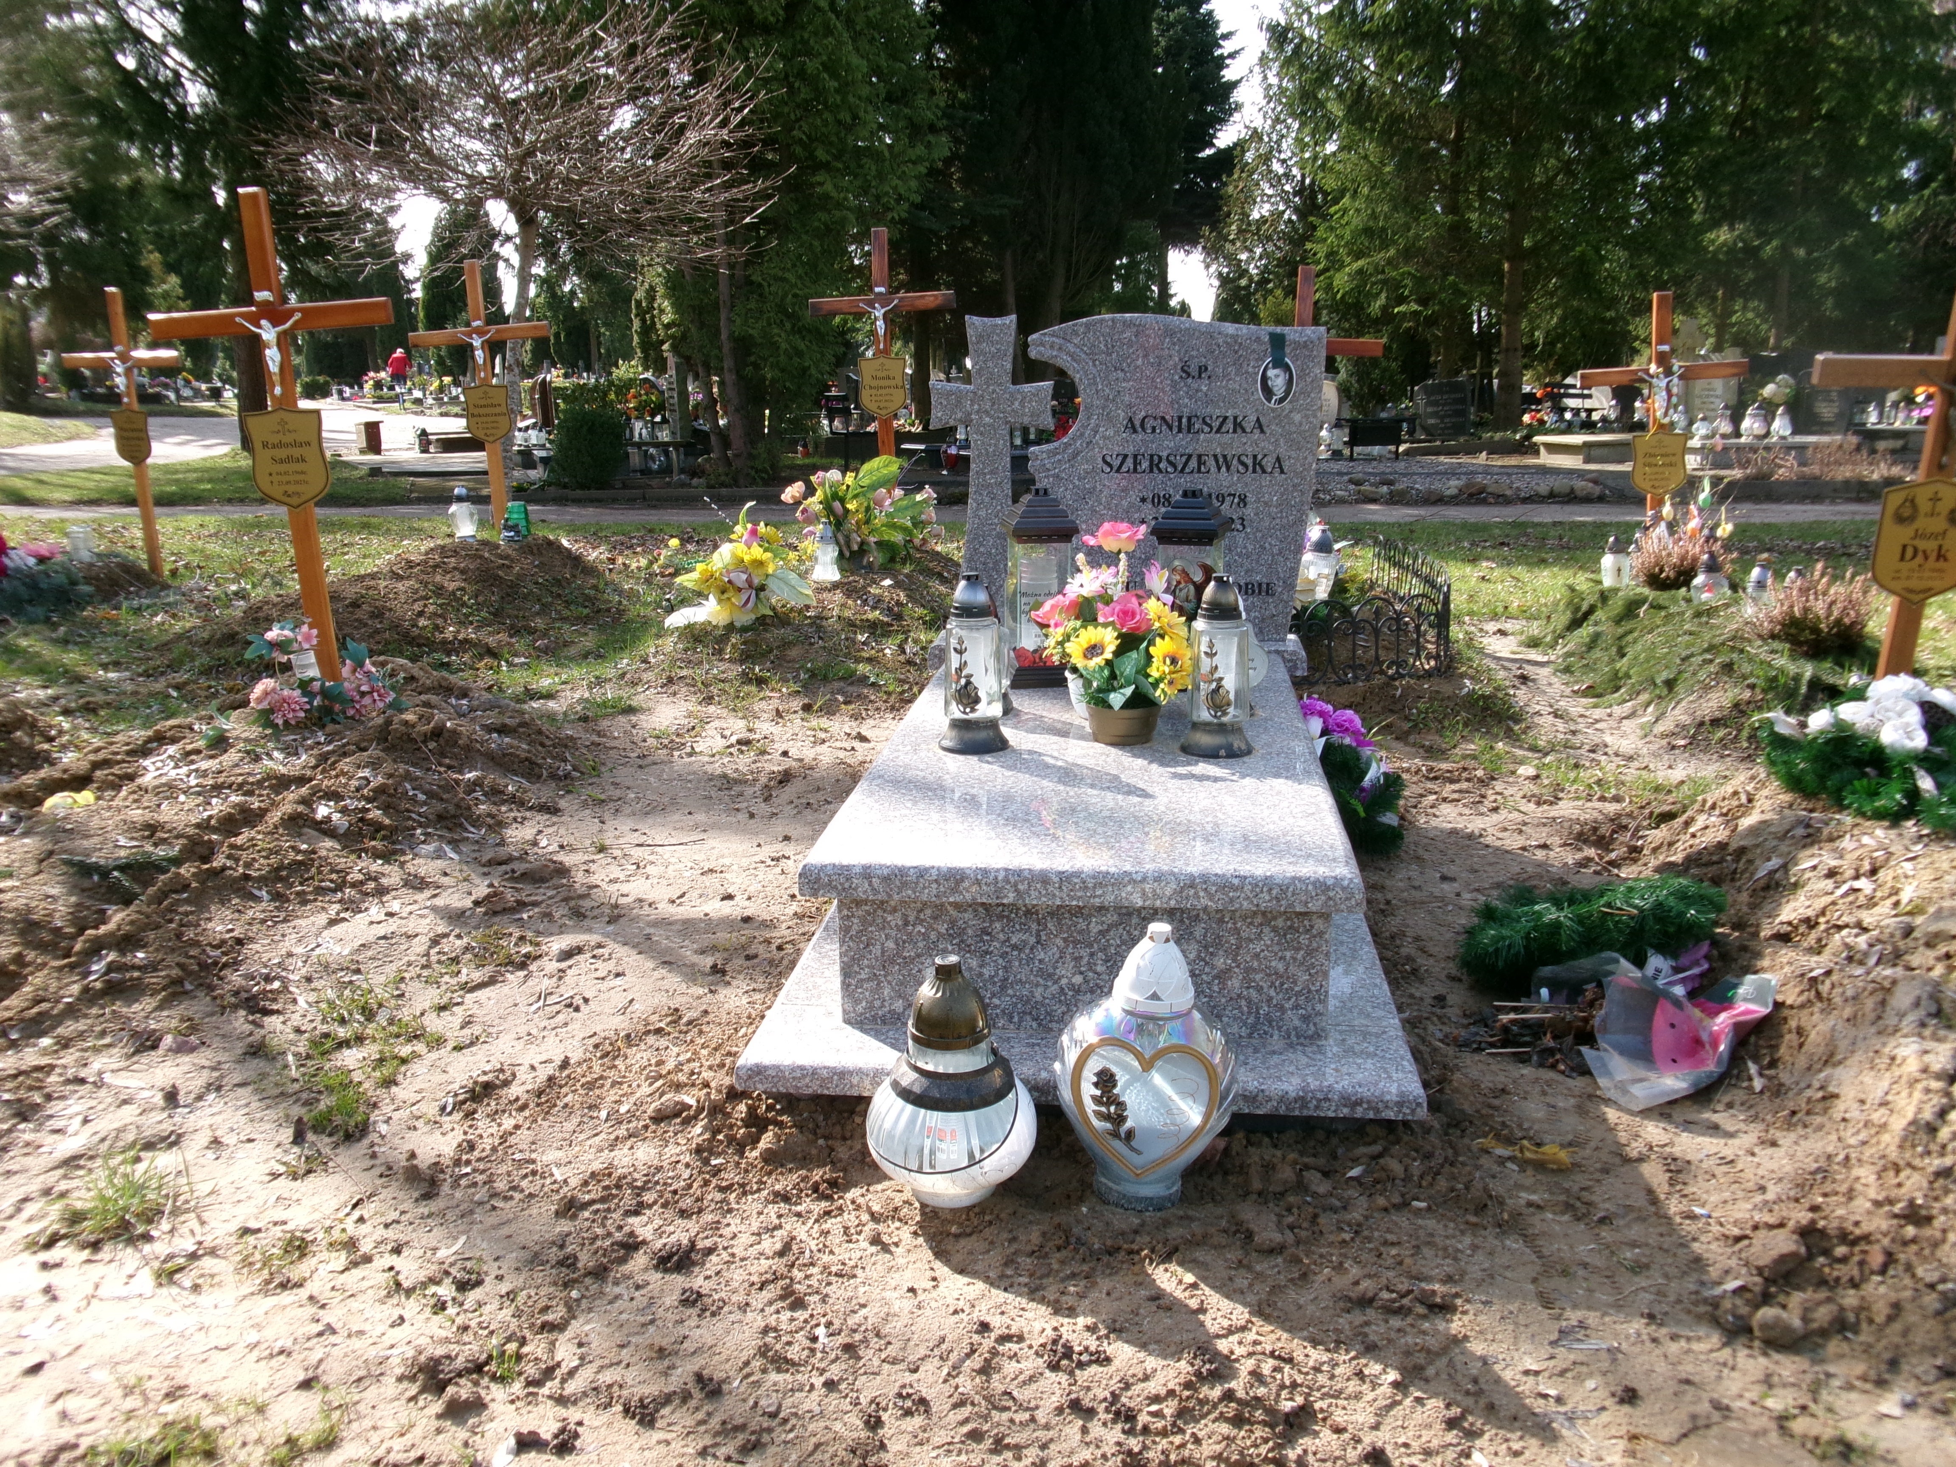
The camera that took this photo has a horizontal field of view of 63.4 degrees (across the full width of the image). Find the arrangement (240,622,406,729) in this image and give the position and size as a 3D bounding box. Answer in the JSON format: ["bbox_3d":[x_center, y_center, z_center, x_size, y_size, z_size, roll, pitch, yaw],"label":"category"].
[{"bbox_3d":[-1.688,-0.148,4.080,0.370,0.230,0.260,-6,14,-22],"label":"arrangement"}]

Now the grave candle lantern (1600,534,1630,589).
[{"bbox_3d":[2.633,-0.716,6.517,0.120,0.205,0.114,1,13,7],"label":"grave candle lantern"}]

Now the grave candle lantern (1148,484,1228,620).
[{"bbox_3d":[0.452,-0.309,3.386,0.139,0.425,0.139,4,14,17],"label":"grave candle lantern"}]

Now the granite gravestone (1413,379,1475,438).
[{"bbox_3d":[4.558,-3.166,15.500,0.570,0.600,0.100,1,13,7],"label":"granite gravestone"}]

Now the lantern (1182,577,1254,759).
[{"bbox_3d":[0.438,-0.123,2.854,0.131,0.314,0.131,2,14,12],"label":"lantern"}]

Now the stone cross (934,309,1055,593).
[{"bbox_3d":[0.040,-0.643,4.004,0.310,0.799,0.080,1,13,7],"label":"stone cross"}]

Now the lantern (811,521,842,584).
[{"bbox_3d":[-0.632,-0.755,6.563,0.127,0.231,0.121,1,13,7],"label":"lantern"}]

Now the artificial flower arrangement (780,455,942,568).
[{"bbox_3d":[-0.469,-0.886,6.350,0.600,0.400,0.420,-2,13,-4],"label":"artificial flower arrangement"}]

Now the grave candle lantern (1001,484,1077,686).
[{"bbox_3d":[0.147,-0.335,3.566,0.150,0.438,0.150,-3,13,-9],"label":"grave candle lantern"}]

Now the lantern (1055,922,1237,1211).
[{"bbox_3d":[0.219,0.419,2.032,0.230,0.365,0.180,4,14,8],"label":"lantern"}]

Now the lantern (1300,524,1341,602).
[{"bbox_3d":[1.243,-0.604,5.716,0.160,0.299,0.160,2,14,12],"label":"lantern"}]

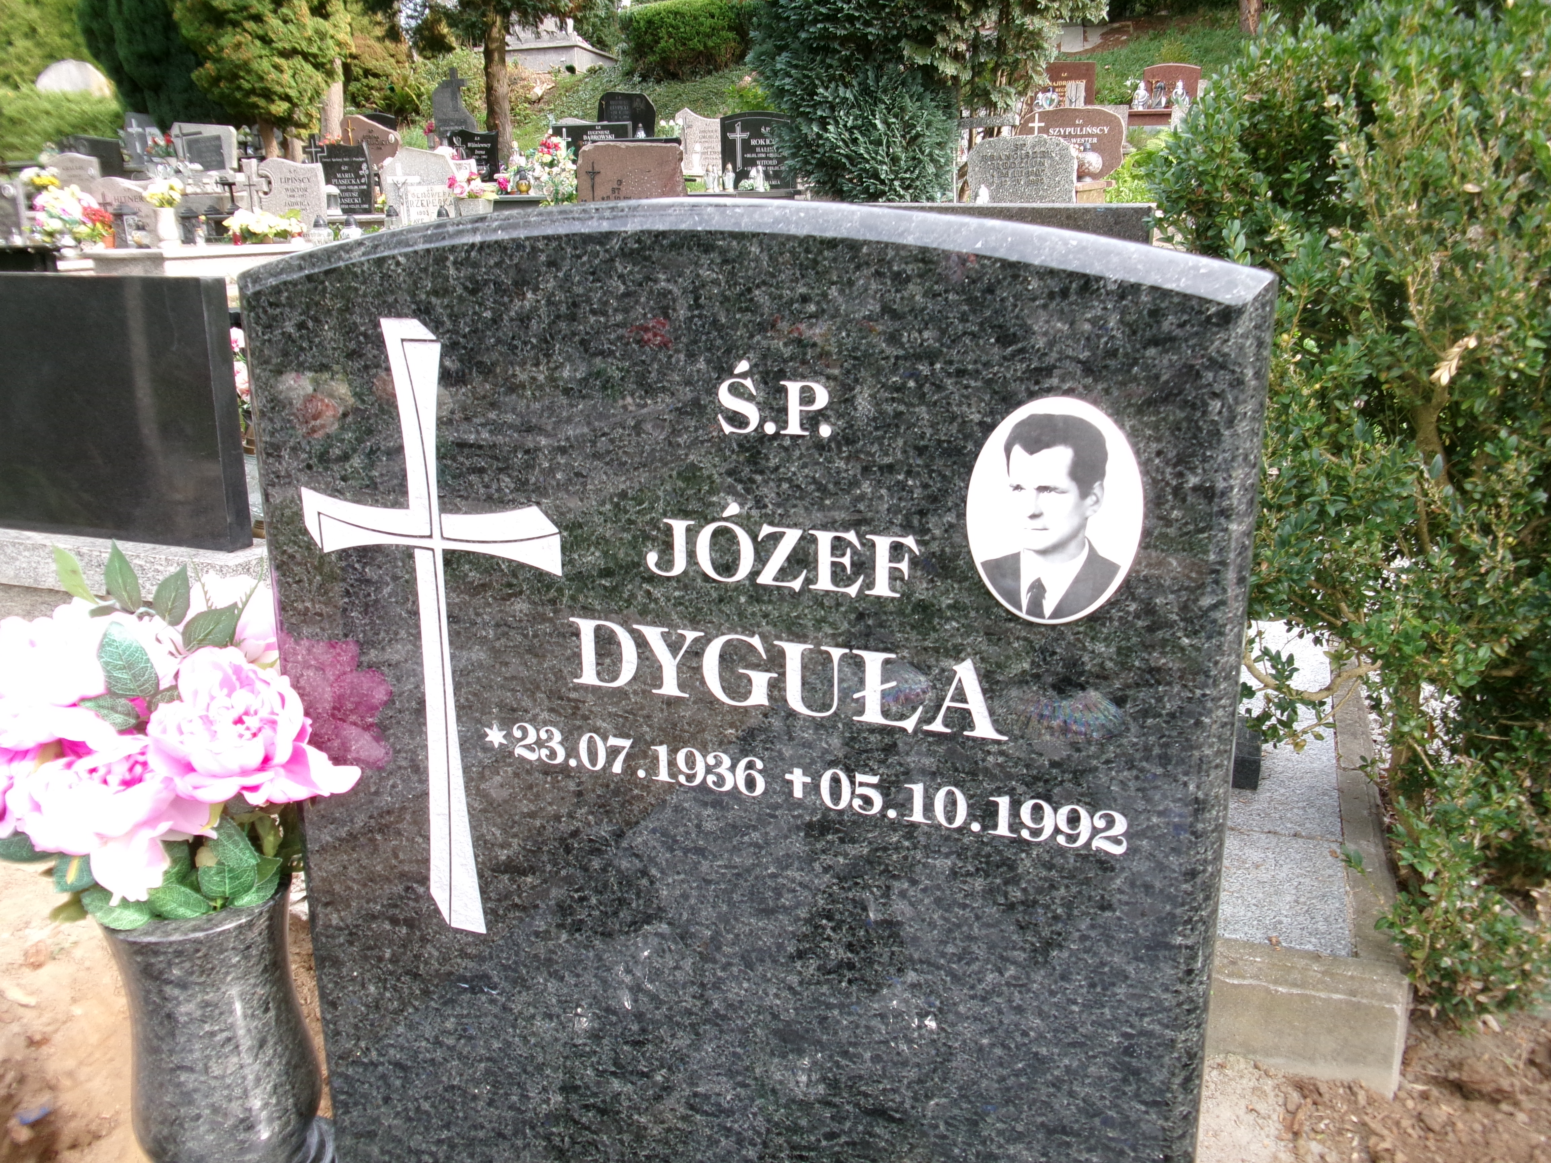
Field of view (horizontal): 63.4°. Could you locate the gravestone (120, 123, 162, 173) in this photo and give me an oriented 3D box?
[{"bbox_3d":[-7.333,-5.089,14.546,0.500,0.620,0.100,-5,16,-17],"label":"gravestone"}]

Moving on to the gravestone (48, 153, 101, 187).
[{"bbox_3d":[-7.094,-4.022,12.741,0.620,0.650,0.090,4,16,17],"label":"gravestone"}]

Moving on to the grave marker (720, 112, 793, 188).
[{"bbox_3d":[-0.146,-3.720,10.842,0.660,0.670,0.090,3,15,14],"label":"grave marker"}]

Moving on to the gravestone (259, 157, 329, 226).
[{"bbox_3d":[-3.977,-3.154,10.340,0.590,0.660,0.090,6,16,21],"label":"gravestone"}]

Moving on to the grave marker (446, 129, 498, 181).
[{"bbox_3d":[-3.431,-4.825,14.242,0.590,0.600,0.090,4,15,14],"label":"grave marker"}]

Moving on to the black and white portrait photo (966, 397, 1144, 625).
[{"bbox_3d":[0.142,-0.035,0.643,0.090,0.120,0.008,5,16,20],"label":"black and white portrait photo"}]

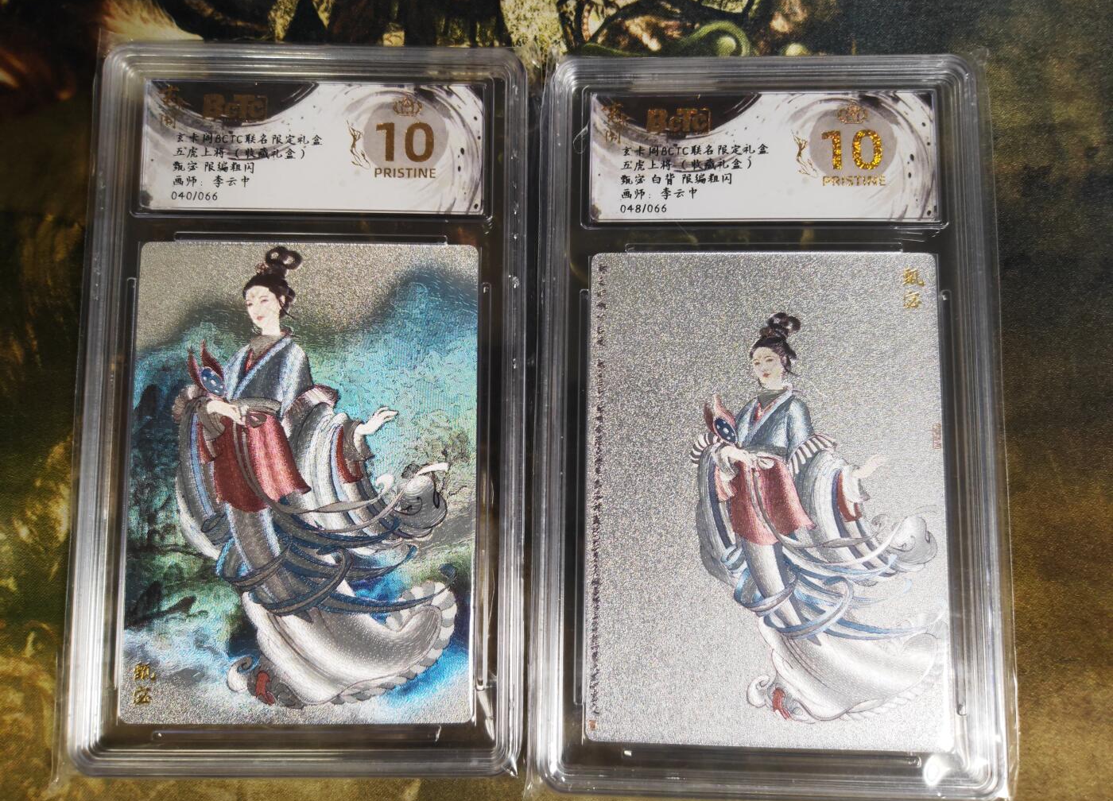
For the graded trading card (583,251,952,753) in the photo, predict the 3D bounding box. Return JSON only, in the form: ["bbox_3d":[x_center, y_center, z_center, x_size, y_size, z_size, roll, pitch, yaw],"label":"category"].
[{"bbox_3d":[0.037,0.016,0.156,0.063,0.001,0.088,1,84,3],"label":"graded trading card"}]

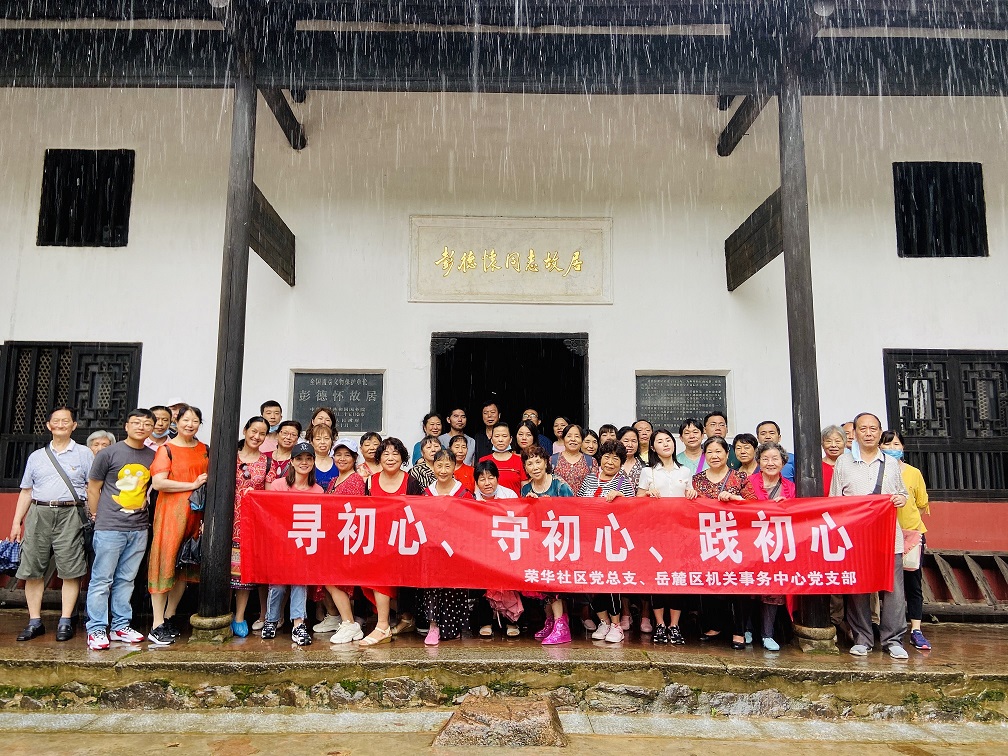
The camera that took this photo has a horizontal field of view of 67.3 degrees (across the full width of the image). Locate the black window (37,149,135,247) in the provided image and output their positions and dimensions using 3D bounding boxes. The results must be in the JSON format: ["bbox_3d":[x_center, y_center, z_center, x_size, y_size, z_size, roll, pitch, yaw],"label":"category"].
[{"bbox_3d":[-4.109,-1.774,7.451,0.880,0.990,0.090,1,-8,-1],"label":"black window"}]

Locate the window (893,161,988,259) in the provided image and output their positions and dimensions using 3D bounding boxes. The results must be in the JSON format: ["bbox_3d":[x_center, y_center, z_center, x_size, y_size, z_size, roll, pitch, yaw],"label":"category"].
[{"bbox_3d":[4.345,-1.674,7.535,0.890,0.990,0.090,1,-8,-1],"label":"window"}]

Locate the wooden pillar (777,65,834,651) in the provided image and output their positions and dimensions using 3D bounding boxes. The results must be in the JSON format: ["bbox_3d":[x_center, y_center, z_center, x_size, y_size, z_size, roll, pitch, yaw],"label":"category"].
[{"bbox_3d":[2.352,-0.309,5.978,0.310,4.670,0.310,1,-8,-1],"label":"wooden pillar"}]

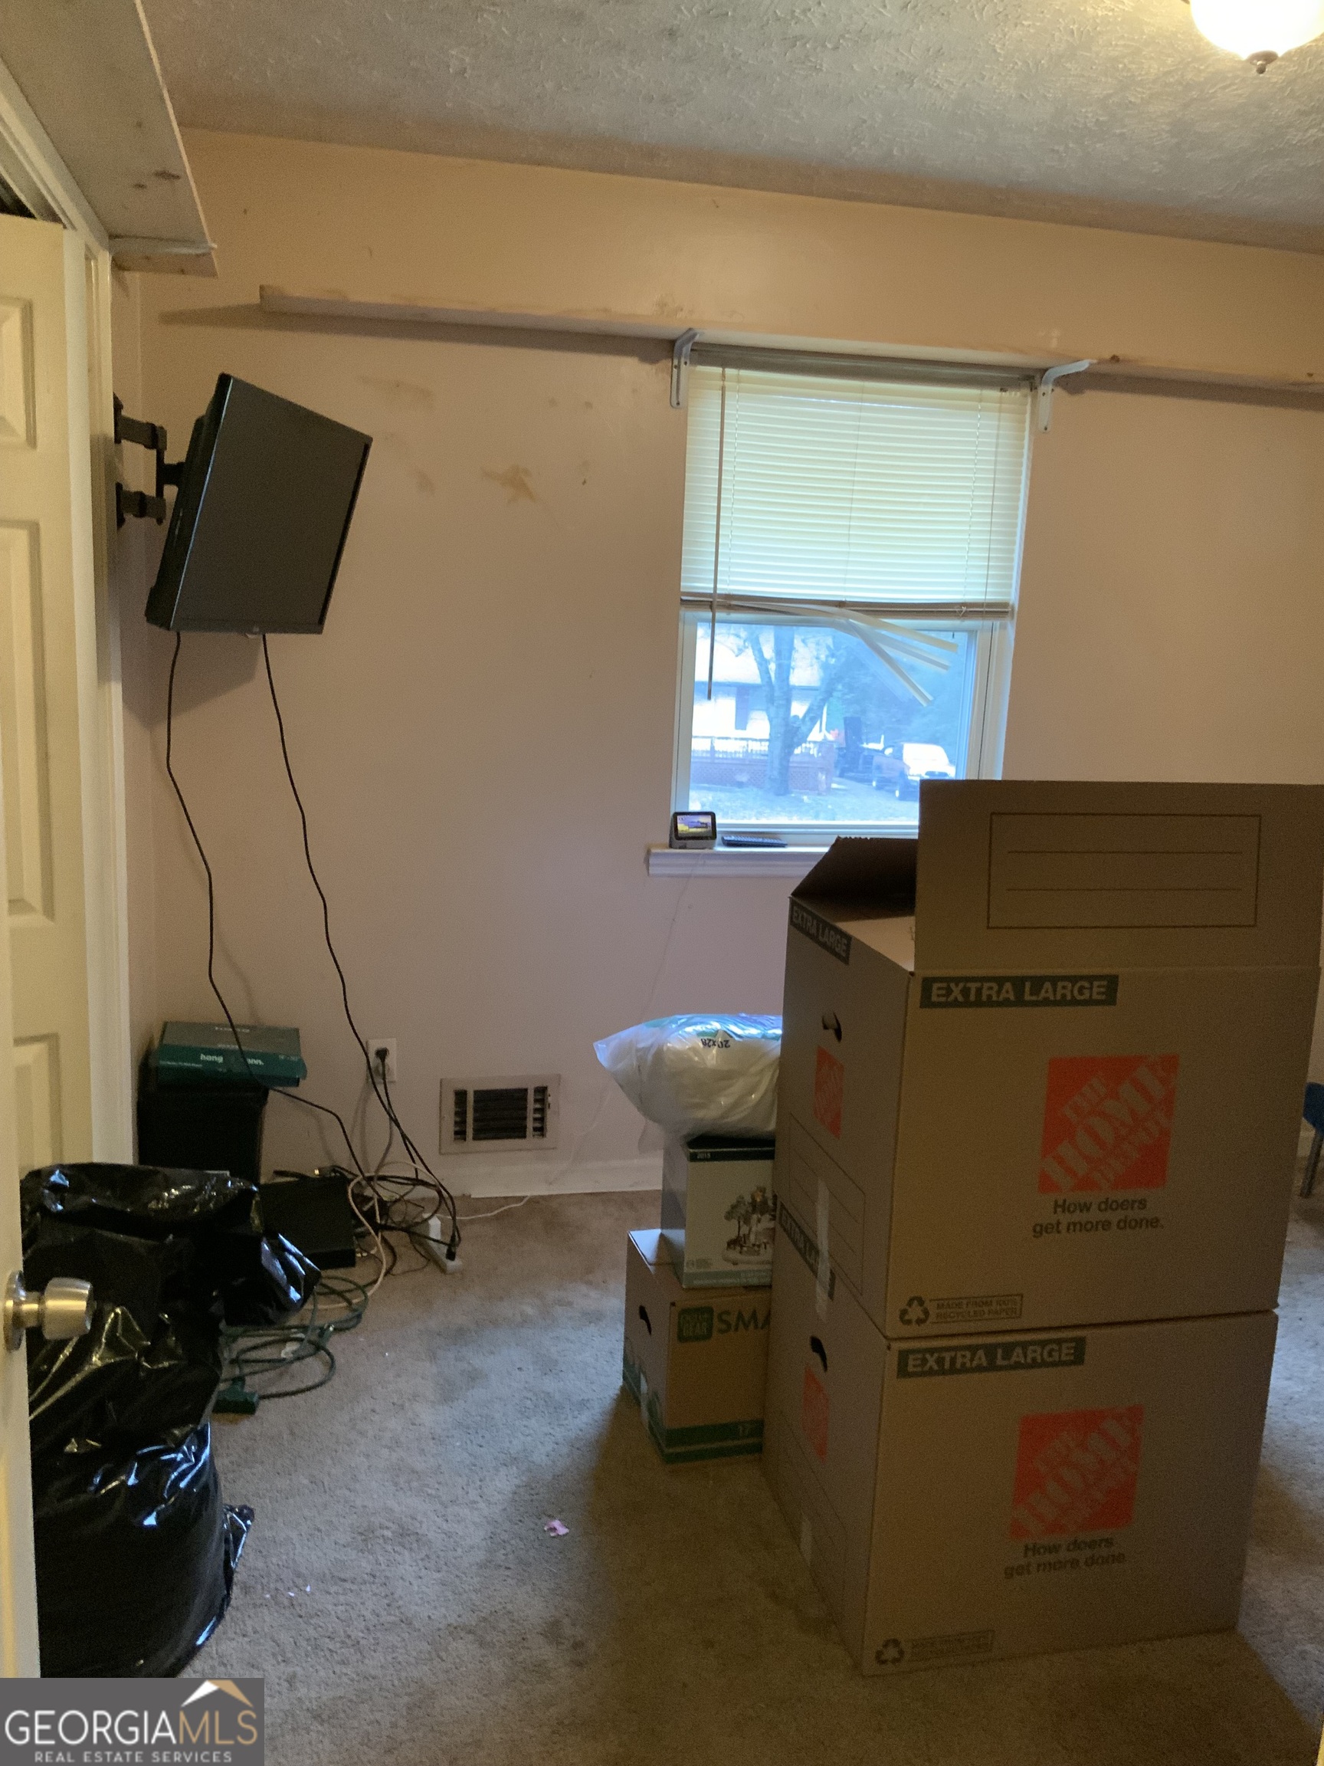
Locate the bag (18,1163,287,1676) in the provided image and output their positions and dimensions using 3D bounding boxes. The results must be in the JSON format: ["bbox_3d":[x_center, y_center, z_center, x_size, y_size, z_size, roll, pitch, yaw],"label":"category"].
[{"bbox_3d":[-0.858,0.760,2.162,0.490,0.630,0.510,0,11,-13],"label":"bag"}]

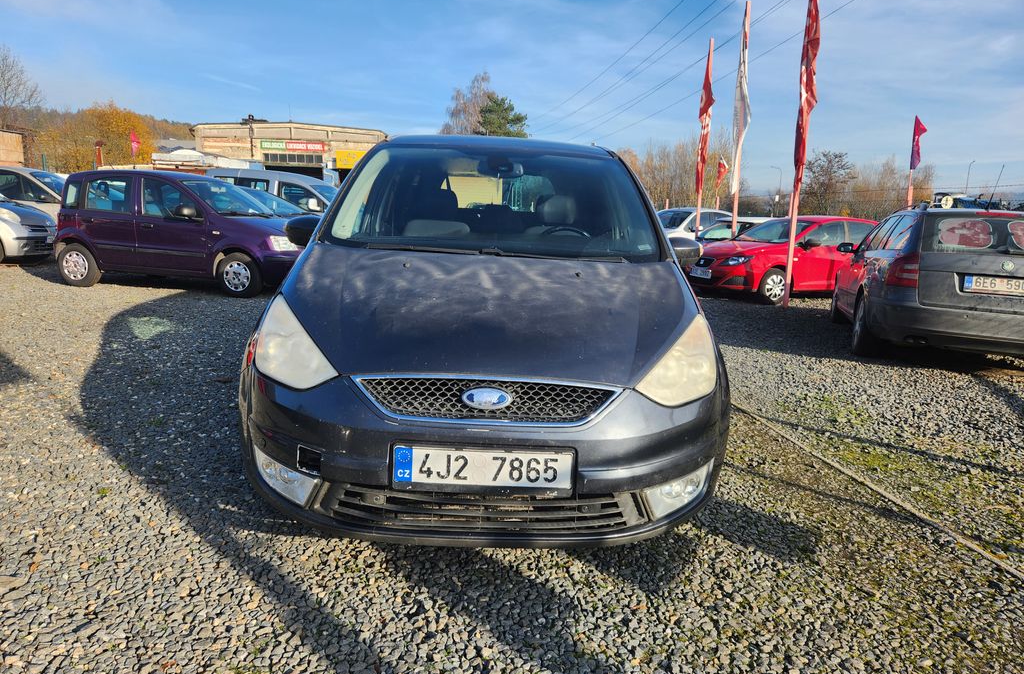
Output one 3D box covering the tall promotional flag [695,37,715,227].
[{"bbox_3d":[4.634,-4.272,16.468,0.380,5.610,0.250,1,10,0],"label":"tall promotional flag"}]

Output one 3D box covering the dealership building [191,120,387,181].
[{"bbox_3d":[-13.263,-11.444,49.863,12.187,6.308,14.000,4,10,6],"label":"dealership building"}]

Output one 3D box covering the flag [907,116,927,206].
[{"bbox_3d":[8.049,-2.565,13.688,0.420,3.578,0.200,0,10,1],"label":"flag"}]

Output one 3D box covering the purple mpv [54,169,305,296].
[{"bbox_3d":[-4.301,-1.443,9.333,3.540,1.540,1.620,5,10,9],"label":"purple mpv"}]

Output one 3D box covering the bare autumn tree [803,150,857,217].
[{"bbox_3d":[15.446,-6.414,33.249,2.900,5.208,2.800,3,10,0],"label":"bare autumn tree"}]

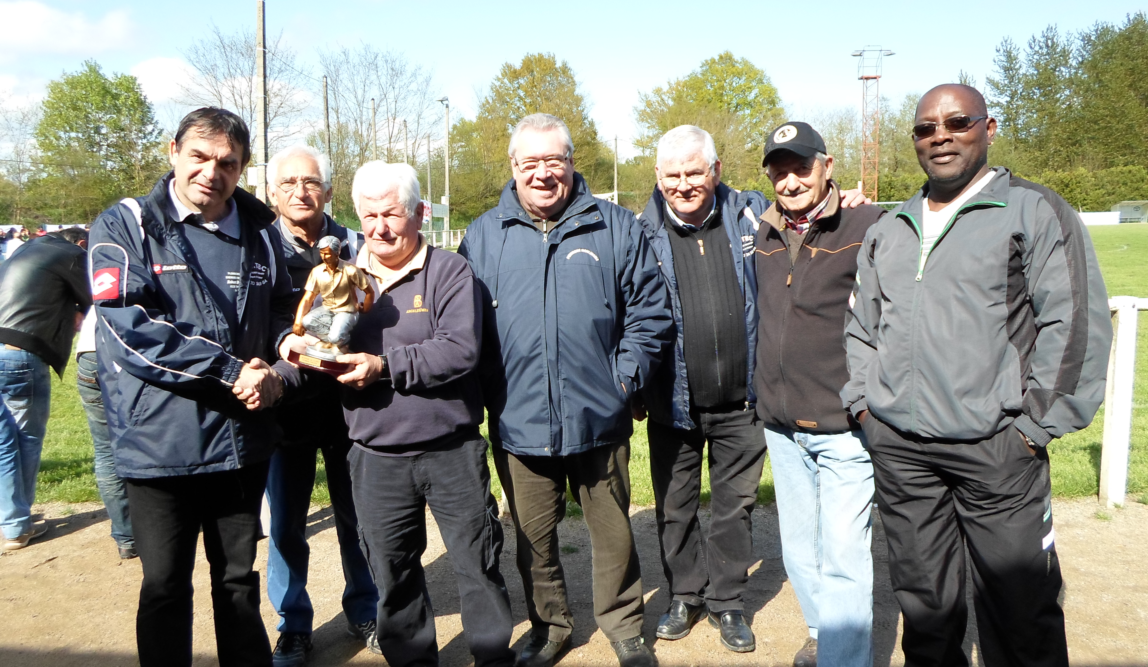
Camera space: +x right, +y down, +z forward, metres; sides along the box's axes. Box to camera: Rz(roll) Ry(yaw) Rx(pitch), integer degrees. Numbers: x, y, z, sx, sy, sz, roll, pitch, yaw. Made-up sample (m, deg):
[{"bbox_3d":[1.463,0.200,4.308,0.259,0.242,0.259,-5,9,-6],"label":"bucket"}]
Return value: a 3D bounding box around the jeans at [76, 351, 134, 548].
[{"bbox_3d":[-1.880,0.474,3.717,0.420,0.960,0.400,3,9,25],"label":"jeans"}]

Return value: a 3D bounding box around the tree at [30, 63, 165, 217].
[{"bbox_3d":[-27.929,-10.406,48.945,8.005,11.018,7.605,-1,8,0],"label":"tree"}]

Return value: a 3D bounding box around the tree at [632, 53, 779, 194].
[{"bbox_3d":[11.867,-16.941,73.388,13.549,15.473,12.872,-1,8,0],"label":"tree"}]

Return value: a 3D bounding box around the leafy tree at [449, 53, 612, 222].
[{"bbox_3d":[-3.161,-13.673,60.676,12.140,13.180,11.533,-1,8,0],"label":"leafy tree"}]

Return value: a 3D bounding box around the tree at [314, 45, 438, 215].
[{"bbox_3d":[-12.082,-11.504,50.856,7.763,12.000,7.375,-1,8,0],"label":"tree"}]

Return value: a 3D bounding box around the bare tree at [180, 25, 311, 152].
[{"bbox_3d":[-18.507,-11.003,46.868,7.581,12.390,7.202,-1,8,0],"label":"bare tree"}]

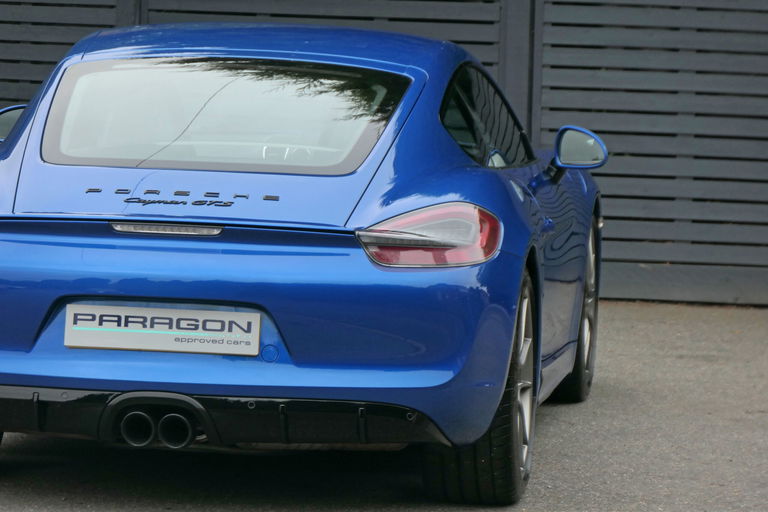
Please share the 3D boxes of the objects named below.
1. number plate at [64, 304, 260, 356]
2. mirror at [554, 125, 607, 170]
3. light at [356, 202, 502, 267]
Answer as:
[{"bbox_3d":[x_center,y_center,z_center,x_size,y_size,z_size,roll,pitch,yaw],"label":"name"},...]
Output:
[{"bbox_3d":[-0.587,0.197,12.853,0.520,0.112,0.015,2,-2,7],"label":"number plate"},{"bbox_3d":[0.620,-0.342,15.149,0.165,0.140,0.120,3,5,13],"label":"mirror"},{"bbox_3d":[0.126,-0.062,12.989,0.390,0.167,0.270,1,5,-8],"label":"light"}]

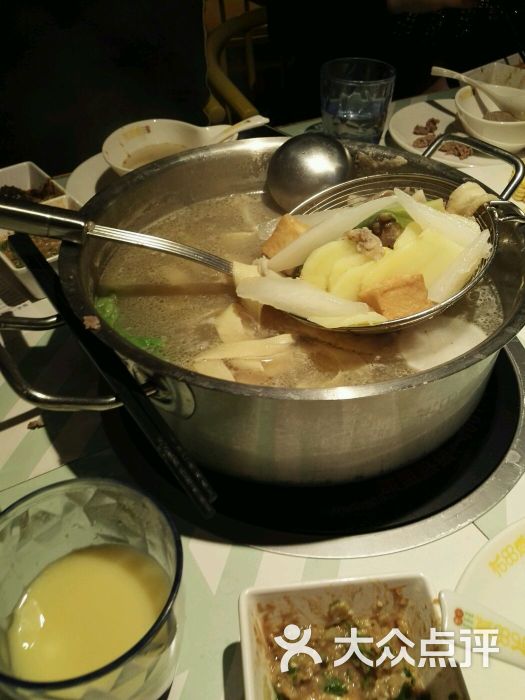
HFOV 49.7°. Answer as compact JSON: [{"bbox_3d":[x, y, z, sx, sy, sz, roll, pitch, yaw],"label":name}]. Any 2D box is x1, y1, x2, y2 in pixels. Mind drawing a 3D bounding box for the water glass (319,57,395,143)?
[{"bbox_3d":[0.108,-0.279,0.667,0.085,0.093,0.085,-1,43,1],"label":"water glass"}]

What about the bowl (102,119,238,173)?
[{"bbox_3d":[-0.100,-0.204,0.619,0.146,0.050,0.130,-9,44,-8],"label":"bowl"}]

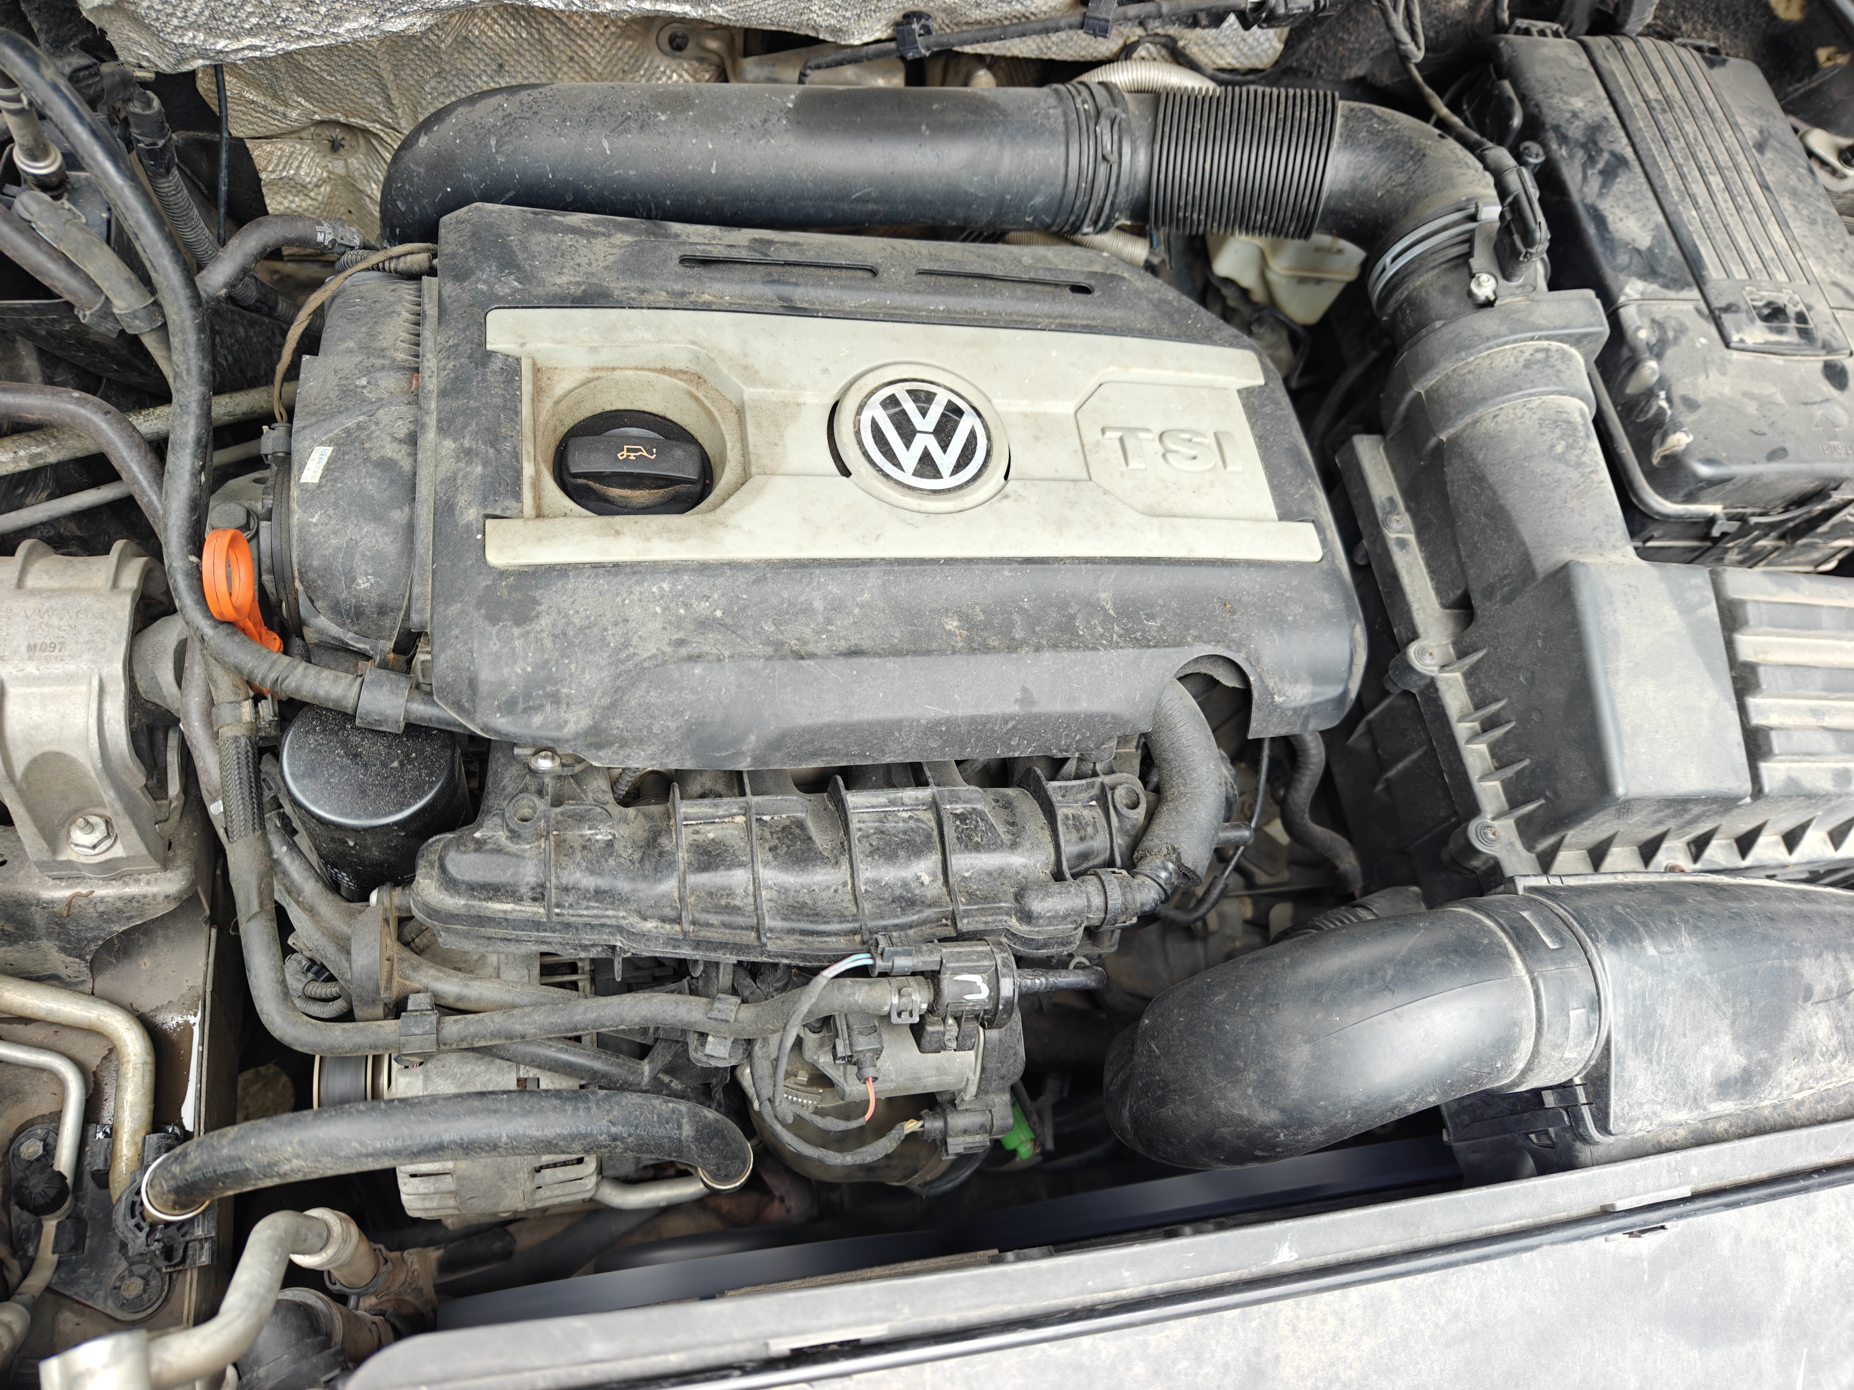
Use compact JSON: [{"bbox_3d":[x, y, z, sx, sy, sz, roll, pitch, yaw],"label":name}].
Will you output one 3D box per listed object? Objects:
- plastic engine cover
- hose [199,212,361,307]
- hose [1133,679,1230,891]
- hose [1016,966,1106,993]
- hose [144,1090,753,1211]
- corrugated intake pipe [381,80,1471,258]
[{"bbox_3d":[-0.025,-0.098,0.594,0.500,0.098,0.263,-1,65,-17],"label":"plastic engine cover"},{"bbox_3d":[-0.323,-0.220,0.617,0.089,0.038,0.026,-17,71,-23],"label":"hose"},{"bbox_3d":[0.123,0.042,0.602,0.035,0.074,0.101,-1,65,-17],"label":"hose"},{"bbox_3d":[0.065,0.141,0.609,0.053,0.015,0.012,1,65,-16],"label":"hose"},{"bbox_3d":[-0.194,0.193,0.521,0.247,0.058,0.041,3,64,-15],"label":"hose"},{"bbox_3d":[0.034,-0.290,0.707,0.668,0.125,0.098,-5,66,-19],"label":"corrugated intake pipe"}]

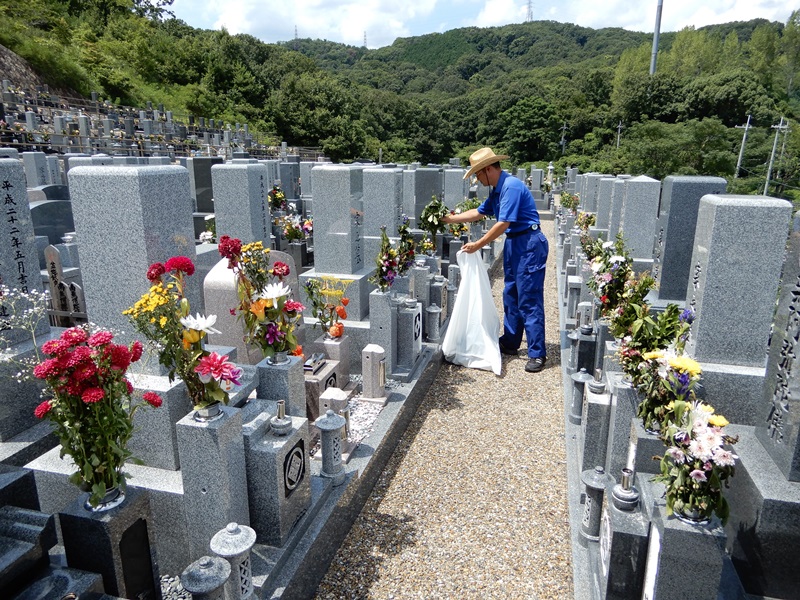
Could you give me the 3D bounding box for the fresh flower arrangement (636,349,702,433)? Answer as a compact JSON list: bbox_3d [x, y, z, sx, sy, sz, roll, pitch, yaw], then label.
[{"bbox_3d":[0.877,0.295,1.815,0.199,0.266,0.199,4,15,14],"label":"fresh flower arrangement"}]

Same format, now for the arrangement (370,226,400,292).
[{"bbox_3d":[-0.094,-0.255,3.489,0.178,0.416,0.198,4,14,15],"label":"arrangement"}]

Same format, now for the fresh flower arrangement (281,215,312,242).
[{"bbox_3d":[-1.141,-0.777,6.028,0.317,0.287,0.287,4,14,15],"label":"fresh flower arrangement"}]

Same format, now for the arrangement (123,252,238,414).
[{"bbox_3d":[-0.659,0.100,1.699,0.295,0.460,0.328,4,15,14],"label":"arrangement"}]

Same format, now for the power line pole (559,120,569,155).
[{"bbox_3d":[29.625,-27.665,100.347,1.600,8.500,0.350,4,14,16],"label":"power line pole"}]

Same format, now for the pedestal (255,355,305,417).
[{"bbox_3d":[-0.469,0.501,2.241,0.136,0.523,0.136,3,14,15],"label":"pedestal"}]

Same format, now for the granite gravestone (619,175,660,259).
[{"bbox_3d":[2.304,-0.804,5.358,0.282,0.774,0.277,4,14,15],"label":"granite gravestone"}]

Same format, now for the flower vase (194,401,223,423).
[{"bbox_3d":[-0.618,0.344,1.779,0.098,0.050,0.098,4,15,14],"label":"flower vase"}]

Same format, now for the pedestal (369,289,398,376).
[{"bbox_3d":[-0.102,0.210,3.601,0.147,0.521,0.148,4,14,15],"label":"pedestal"}]

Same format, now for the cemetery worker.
[{"bbox_3d":[0.739,-0.334,4.399,0.822,1.690,0.544,4,14,15],"label":"cemetery worker"}]

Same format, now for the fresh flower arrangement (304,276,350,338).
[{"bbox_3d":[-0.394,0.040,3.036,0.210,0.327,0.251,4,15,14],"label":"fresh flower arrangement"}]

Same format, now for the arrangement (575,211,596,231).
[{"bbox_3d":[2.159,-0.926,6.460,0.239,0.225,0.239,4,15,14],"label":"arrangement"}]

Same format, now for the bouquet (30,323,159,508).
[{"bbox_3d":[-0.695,0.270,1.292,0.252,0.416,0.252,4,15,14],"label":"bouquet"}]

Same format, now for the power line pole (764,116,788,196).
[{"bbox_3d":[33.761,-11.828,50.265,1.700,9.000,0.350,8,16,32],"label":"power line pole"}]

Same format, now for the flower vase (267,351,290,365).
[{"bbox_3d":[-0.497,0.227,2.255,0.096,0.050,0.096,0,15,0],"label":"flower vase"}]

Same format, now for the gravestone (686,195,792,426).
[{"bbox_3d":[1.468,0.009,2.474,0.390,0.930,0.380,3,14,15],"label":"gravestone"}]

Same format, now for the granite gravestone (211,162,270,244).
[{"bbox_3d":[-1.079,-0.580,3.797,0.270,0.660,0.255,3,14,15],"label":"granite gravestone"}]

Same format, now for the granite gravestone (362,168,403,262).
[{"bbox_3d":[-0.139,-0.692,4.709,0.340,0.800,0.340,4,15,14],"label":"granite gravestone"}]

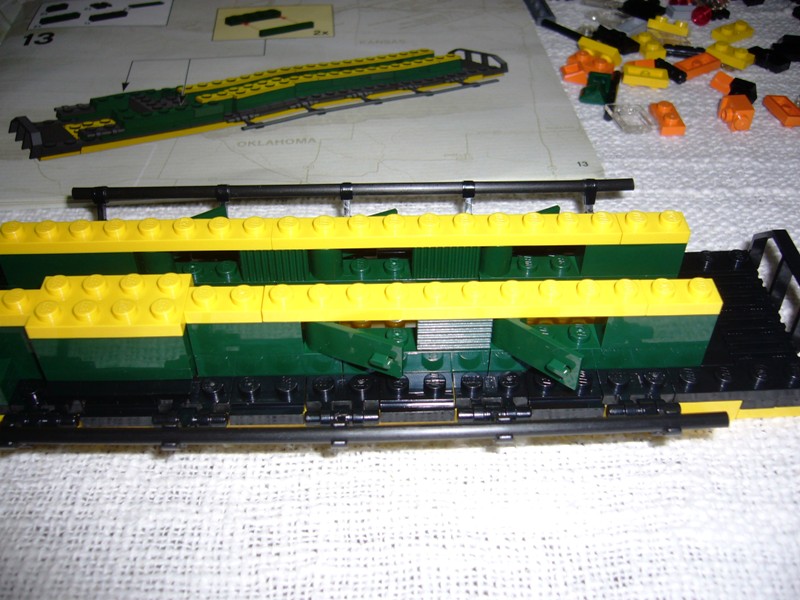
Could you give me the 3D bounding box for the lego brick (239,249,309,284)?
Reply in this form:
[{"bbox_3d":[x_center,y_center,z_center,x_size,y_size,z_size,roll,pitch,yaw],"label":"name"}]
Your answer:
[{"bbox_3d":[-0.029,-0.011,0.195,0.016,0.011,0.008,-1,42,1],"label":"lego brick"}]

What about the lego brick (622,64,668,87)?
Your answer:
[{"bbox_3d":[0.090,-0.082,0.298,0.016,0.005,0.008,8,43,11],"label":"lego brick"}]

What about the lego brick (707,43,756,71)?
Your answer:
[{"bbox_3d":[0.126,-0.093,0.308,0.016,0.005,0.008,33,52,31],"label":"lego brick"}]

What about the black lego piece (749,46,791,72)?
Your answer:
[{"bbox_3d":[0.139,-0.092,0.307,0.008,0.004,0.015,-31,50,-28],"label":"black lego piece"}]

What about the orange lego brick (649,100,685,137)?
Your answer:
[{"bbox_3d":[0.091,-0.062,0.275,0.008,0.005,0.016,-1,43,0],"label":"orange lego brick"}]

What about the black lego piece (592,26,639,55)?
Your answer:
[{"bbox_3d":[0.086,-0.103,0.322,0.008,0.005,0.016,-29,49,-28],"label":"black lego piece"}]

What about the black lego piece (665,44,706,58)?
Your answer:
[{"bbox_3d":[0.110,-0.096,0.313,0.016,0.004,0.004,9,43,10],"label":"black lego piece"}]

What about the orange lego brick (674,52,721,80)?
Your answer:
[{"bbox_3d":[0.111,-0.087,0.303,0.016,0.005,0.008,-21,46,-21],"label":"orange lego brick"}]

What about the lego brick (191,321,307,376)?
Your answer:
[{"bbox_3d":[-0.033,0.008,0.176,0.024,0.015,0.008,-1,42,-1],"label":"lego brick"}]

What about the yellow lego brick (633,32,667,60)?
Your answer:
[{"bbox_3d":[0.098,-0.100,0.317,0.008,0.005,0.016,-12,43,-11],"label":"yellow lego brick"}]

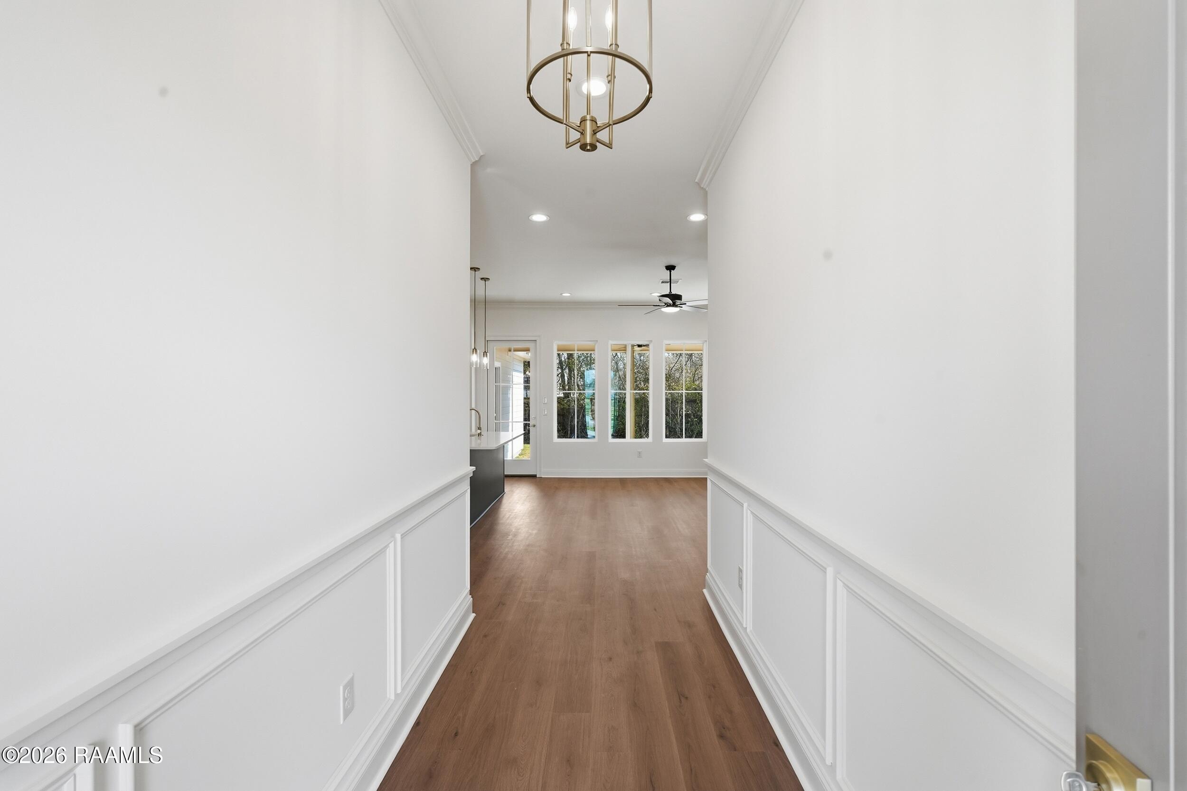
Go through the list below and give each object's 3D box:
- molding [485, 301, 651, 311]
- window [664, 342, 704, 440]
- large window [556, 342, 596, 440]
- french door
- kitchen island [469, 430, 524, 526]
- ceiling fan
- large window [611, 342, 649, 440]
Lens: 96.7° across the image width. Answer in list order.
[{"bbox_3d":[0.150,-1.585,9.400,4.400,0.140,0.110,0,0,0],"label":"molding"},{"bbox_3d":[1.650,-0.070,9.480,0.760,1.790,0.100,0,0,0],"label":"window"},{"bbox_3d":[-0.312,-0.070,9.480,0.760,1.790,0.100,0,0,0],"label":"large window"},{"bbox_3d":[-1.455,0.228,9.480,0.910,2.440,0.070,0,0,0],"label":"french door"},{"bbox_3d":[-1.560,1.020,6.860,1.070,0.920,2.440,0,0,0],"label":"kitchen island"},{"bbox_3d":[0.990,-1.360,6.780,1.330,0.600,1.330,0,0,0],"label":"ceiling fan"},{"bbox_3d":[0.667,-0.070,9.480,0.760,1.790,0.100,0,0,0],"label":"large window"}]

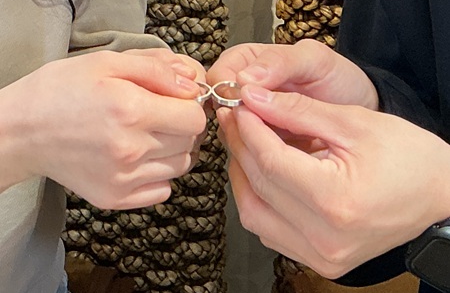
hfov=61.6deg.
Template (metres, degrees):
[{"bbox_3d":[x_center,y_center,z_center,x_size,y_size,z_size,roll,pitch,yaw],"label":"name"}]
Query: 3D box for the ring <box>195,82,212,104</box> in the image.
[{"bbox_3d":[-0.017,-0.032,0.223,0.019,0.003,0.019,2,40,-1],"label":"ring"}]

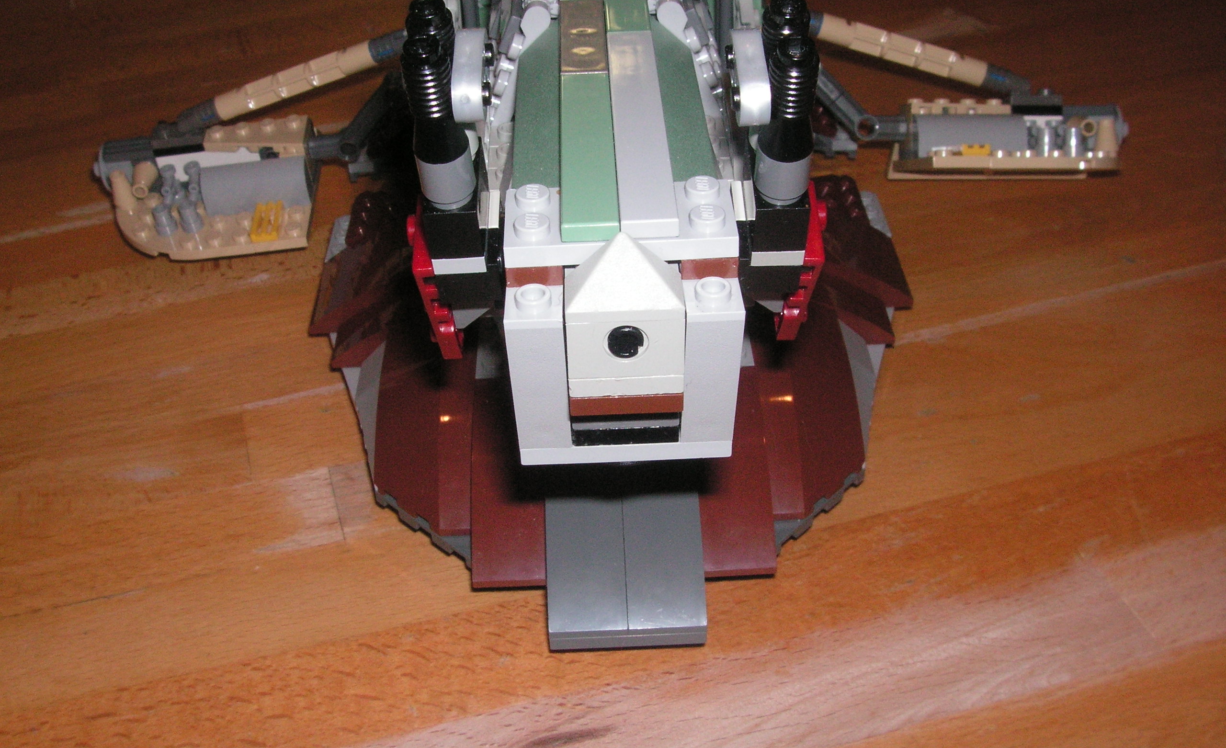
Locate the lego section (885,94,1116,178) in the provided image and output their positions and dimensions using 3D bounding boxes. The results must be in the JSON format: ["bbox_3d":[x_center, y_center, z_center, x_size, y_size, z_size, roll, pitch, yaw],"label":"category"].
[{"bbox_3d":[0.116,-0.069,0.395,0.068,0.024,0.036,0,9,-1],"label":"lego section"}]

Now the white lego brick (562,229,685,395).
[{"bbox_3d":[0.002,-0.010,0.188,0.016,0.022,0.016,-2,37,-1],"label":"white lego brick"}]

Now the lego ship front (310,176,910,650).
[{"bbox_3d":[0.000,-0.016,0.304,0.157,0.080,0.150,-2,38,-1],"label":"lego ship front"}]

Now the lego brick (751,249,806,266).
[{"bbox_3d":[0.025,-0.024,0.208,0.008,0.003,0.016,-2,53,-1],"label":"lego brick"}]

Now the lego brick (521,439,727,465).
[{"bbox_3d":[0.002,0.008,0.208,0.032,0.003,0.011,-2,38,-1],"label":"lego brick"}]

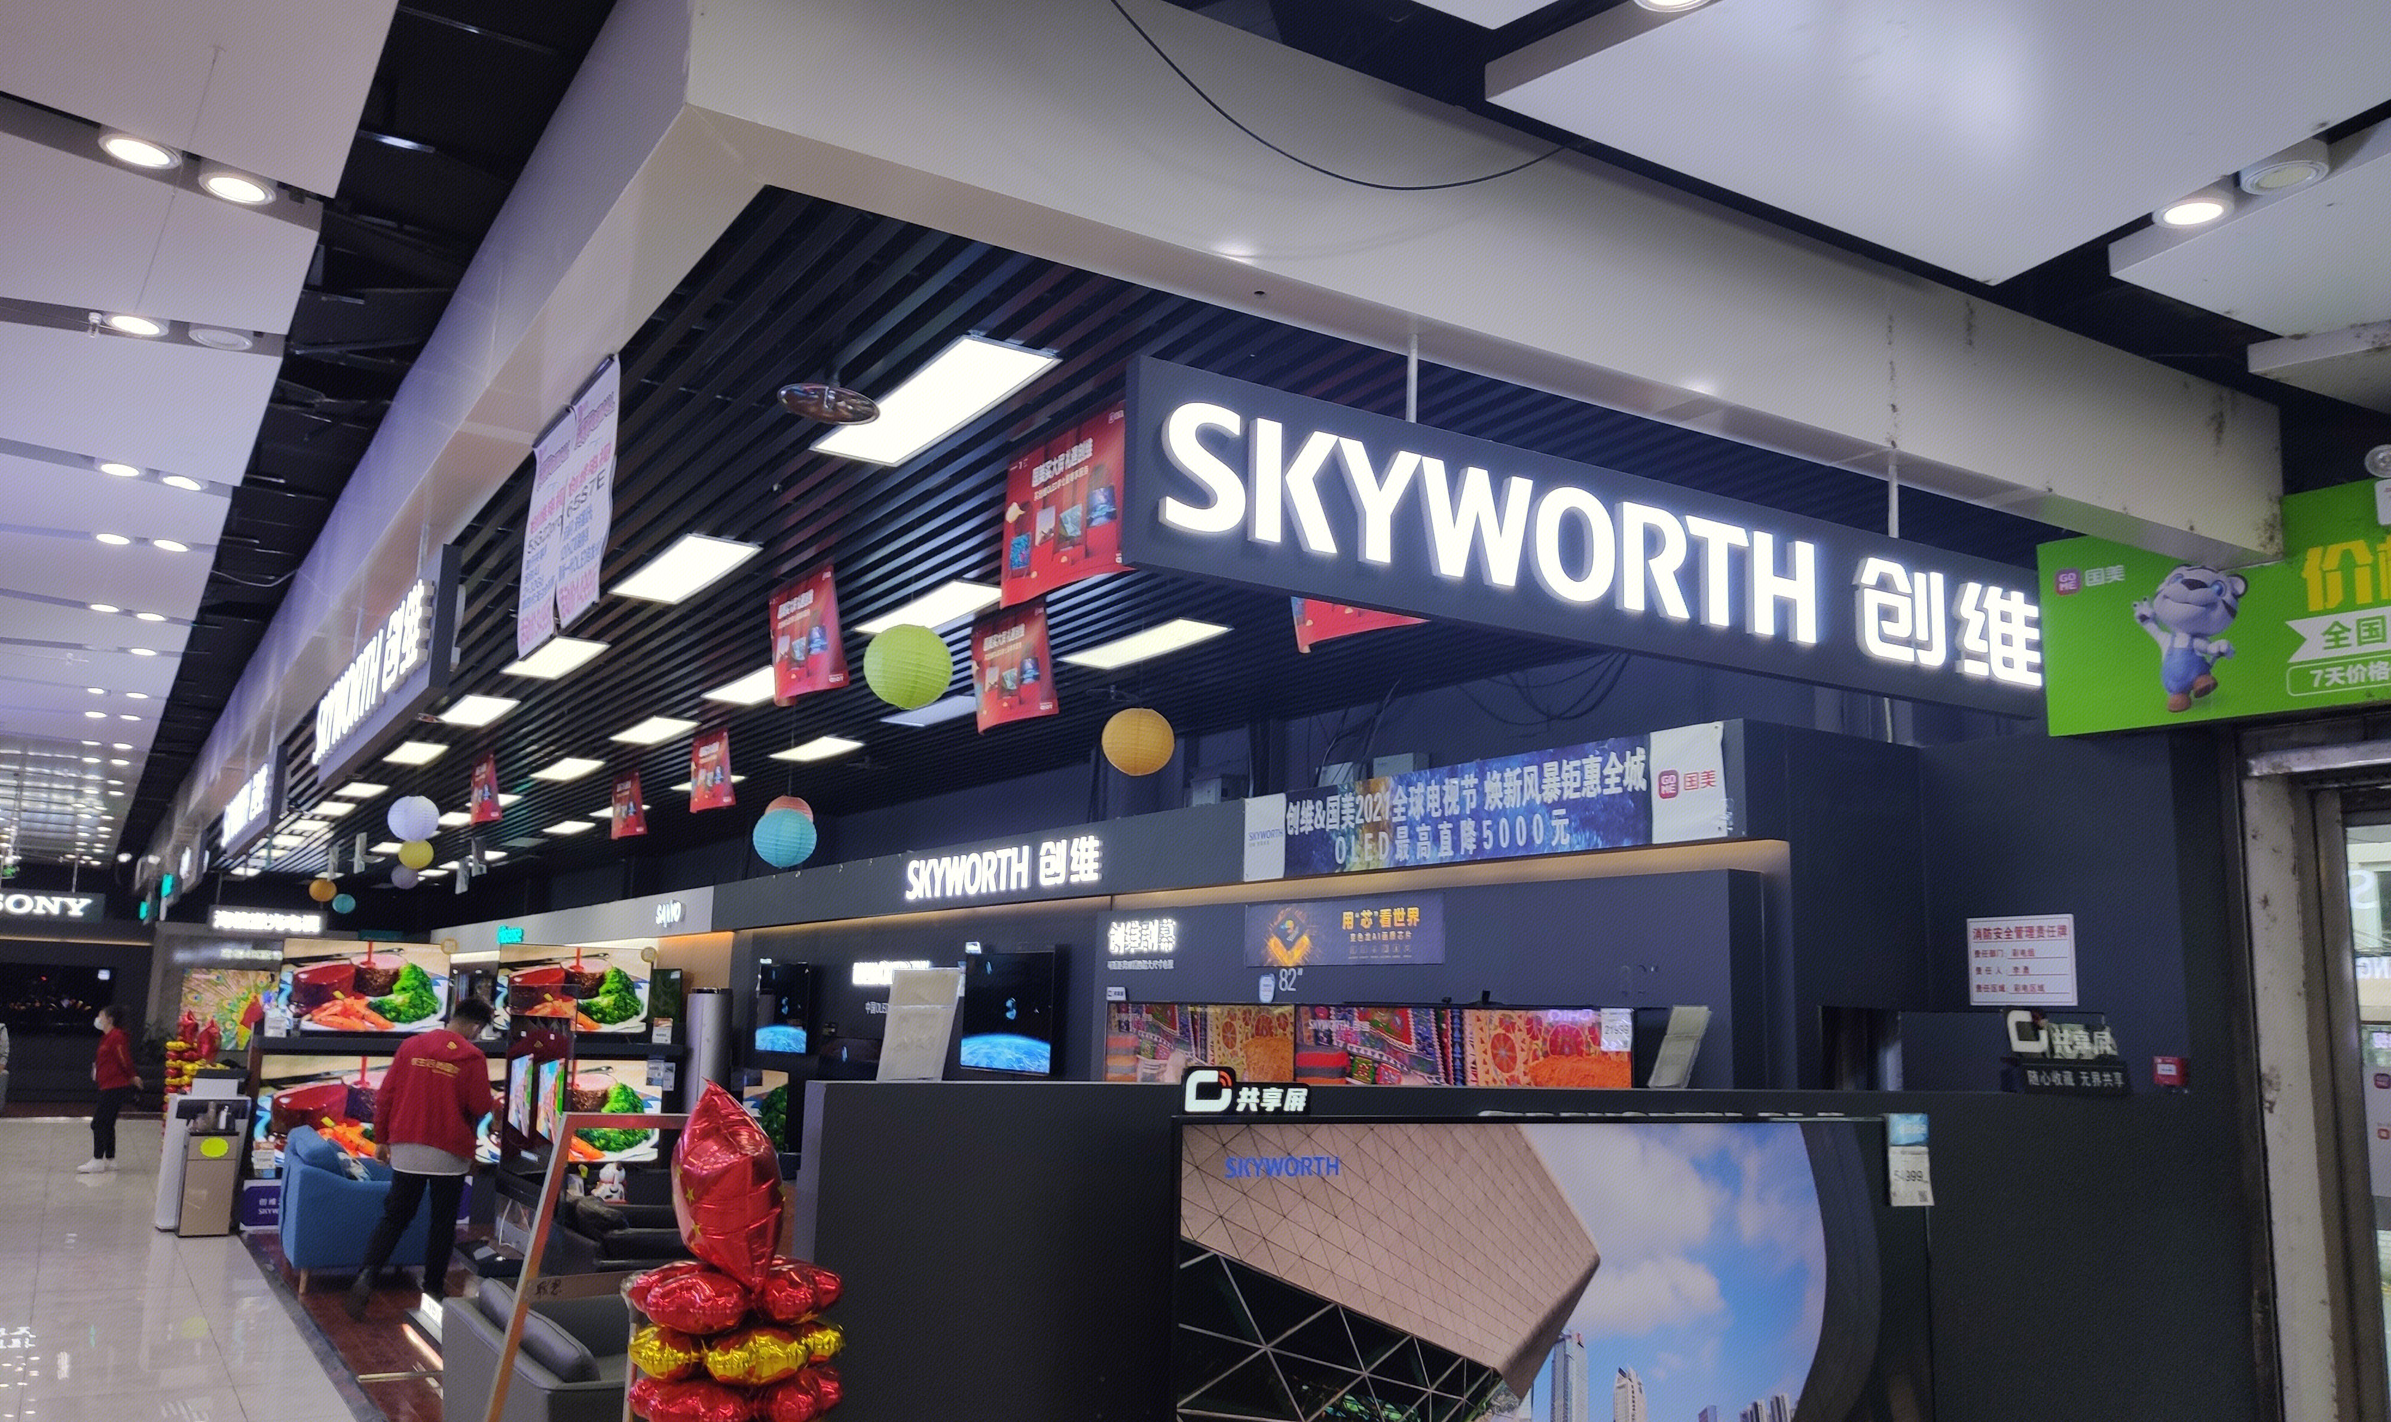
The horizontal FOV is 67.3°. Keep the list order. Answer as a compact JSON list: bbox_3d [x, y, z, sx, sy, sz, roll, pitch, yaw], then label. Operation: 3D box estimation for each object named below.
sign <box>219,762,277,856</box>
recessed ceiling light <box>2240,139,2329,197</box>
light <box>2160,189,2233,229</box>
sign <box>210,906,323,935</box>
[{"bbox_3d":[-6.682,0.698,12.714,0.120,0.490,3.380,7,-11,-31],"label":"sign"},{"bbox_3d":[2.704,-1.387,4.466,0.190,0.090,0.190,7,-11,-31],"label":"recessed ceiling light"},{"bbox_3d":[2.616,-1.349,4.704,0.190,0.090,0.190,7,-11,-31],"label":"light"},{"bbox_3d":[-14.435,3.291,27.975,1.650,0.390,0.120,7,-11,-31],"label":"sign"}]

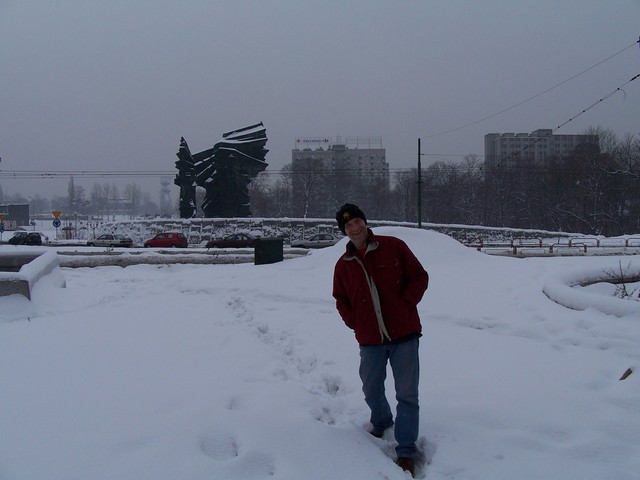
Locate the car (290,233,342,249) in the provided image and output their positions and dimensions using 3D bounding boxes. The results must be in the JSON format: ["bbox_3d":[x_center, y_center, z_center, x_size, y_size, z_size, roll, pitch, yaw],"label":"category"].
[{"bbox_3d":[-0.172,0.245,51.500,4.250,1.430,1.680,0,1,-2],"label":"car"}]

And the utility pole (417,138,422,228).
[{"bbox_3d":[8.020,-3.624,52.000,0.270,9.000,0.270,0,1,0],"label":"utility pole"}]

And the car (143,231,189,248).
[{"bbox_3d":[-14.741,0.014,62.170,3.750,1.430,1.640,0,1,6],"label":"car"}]

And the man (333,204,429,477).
[{"bbox_3d":[0.405,0.620,4.300,0.630,1.730,0.580,0,1,12],"label":"man"}]

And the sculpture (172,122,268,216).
[{"bbox_3d":[-15.222,-10.586,100.000,14.500,15.300,11.000,0,1,0],"label":"sculpture"}]

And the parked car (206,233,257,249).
[{"bbox_3d":[-6.946,0.200,53.000,4.400,1.400,1.700,0,1,0],"label":"parked car"}]

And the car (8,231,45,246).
[{"bbox_3d":[-30.804,-0.091,67.743,3.600,1.430,1.600,0,1,36],"label":"car"}]

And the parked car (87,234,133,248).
[{"bbox_3d":[-21.576,0.159,66.648,4.400,1.410,1.680,0,1,20],"label":"parked car"}]

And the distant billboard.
[{"bbox_3d":[-3.616,-48.968,325.000,18.000,6.000,0.600,0,1,0],"label":"distant billboard"}]

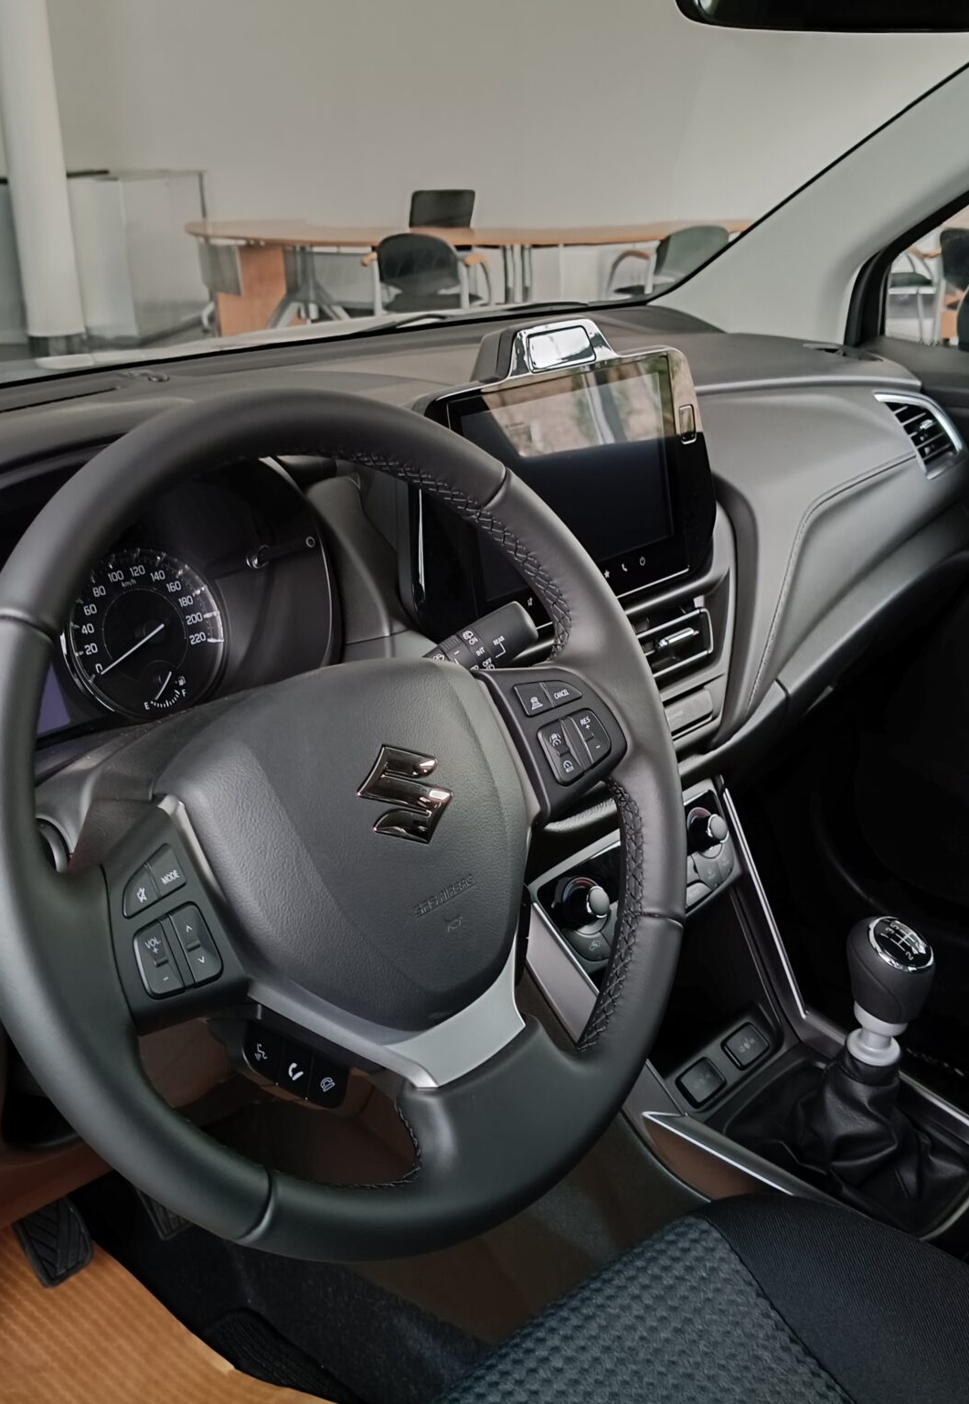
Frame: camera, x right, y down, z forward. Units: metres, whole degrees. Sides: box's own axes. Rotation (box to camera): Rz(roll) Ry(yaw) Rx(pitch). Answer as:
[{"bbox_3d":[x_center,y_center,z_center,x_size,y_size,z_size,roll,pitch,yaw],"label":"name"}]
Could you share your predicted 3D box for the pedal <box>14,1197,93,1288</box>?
[{"bbox_3d":[-0.345,0.430,1.128,0.054,0.062,0.022,-23,1,-42],"label":"pedal"}]

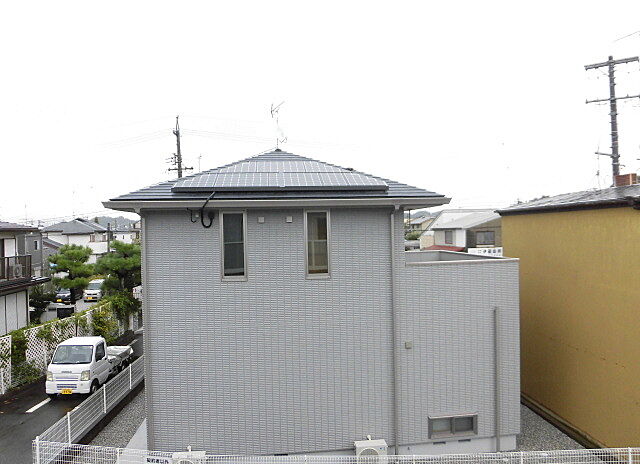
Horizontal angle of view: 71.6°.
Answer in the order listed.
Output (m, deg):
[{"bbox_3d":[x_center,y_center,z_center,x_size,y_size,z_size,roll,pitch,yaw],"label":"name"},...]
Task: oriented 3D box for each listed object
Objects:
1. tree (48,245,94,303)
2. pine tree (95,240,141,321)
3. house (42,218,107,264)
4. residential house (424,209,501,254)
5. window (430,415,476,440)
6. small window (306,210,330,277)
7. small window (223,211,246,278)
[{"bbox_3d":[-16.522,2.826,29.500,2.900,4.100,2.900,-1,-1,-5],"label":"tree"},{"bbox_3d":[-11.071,2.788,24.500,2.900,4.600,2.900,-1,-1,-5],"label":"pine tree"},{"bbox_3d":[-31.830,1.895,58.000,6.800,7.500,6.600,-1,-1,-5],"label":"house"},{"bbox_3d":[16.075,1.166,45.000,8.200,7.200,9.000,-1,-1,-5],"label":"residential house"},{"bbox_3d":[3.115,4.555,10.391,1.140,0.500,0.120,-1,-1,-5],"label":"window"},{"bbox_3d":[-0.046,0.274,10.138,0.550,1.550,0.120,-1,-1,-5],"label":"small window"},{"bbox_3d":[-1.920,0.292,9.961,0.570,1.550,0.120,-1,-1,-5],"label":"small window"}]

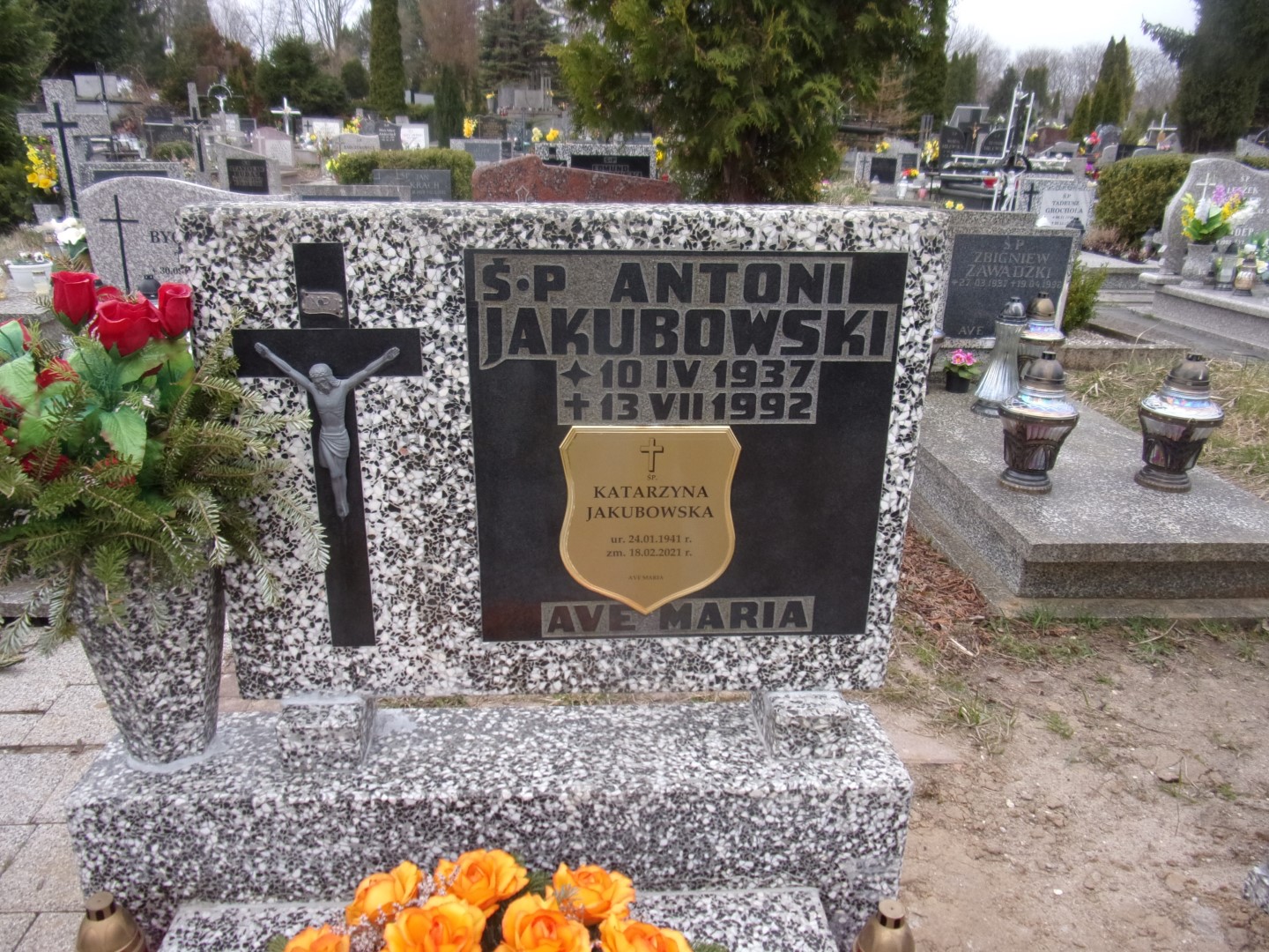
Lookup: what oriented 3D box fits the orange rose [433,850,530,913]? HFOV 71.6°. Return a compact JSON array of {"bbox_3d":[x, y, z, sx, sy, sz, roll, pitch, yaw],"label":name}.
[{"bbox_3d":[-0.141,0.374,0.810,0.086,0.053,0.075,0,20,-3],"label":"orange rose"}]

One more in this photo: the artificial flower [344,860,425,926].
[{"bbox_3d":[-0.248,0.412,0.870,0.077,0.062,0.074,0,20,-3],"label":"artificial flower"}]

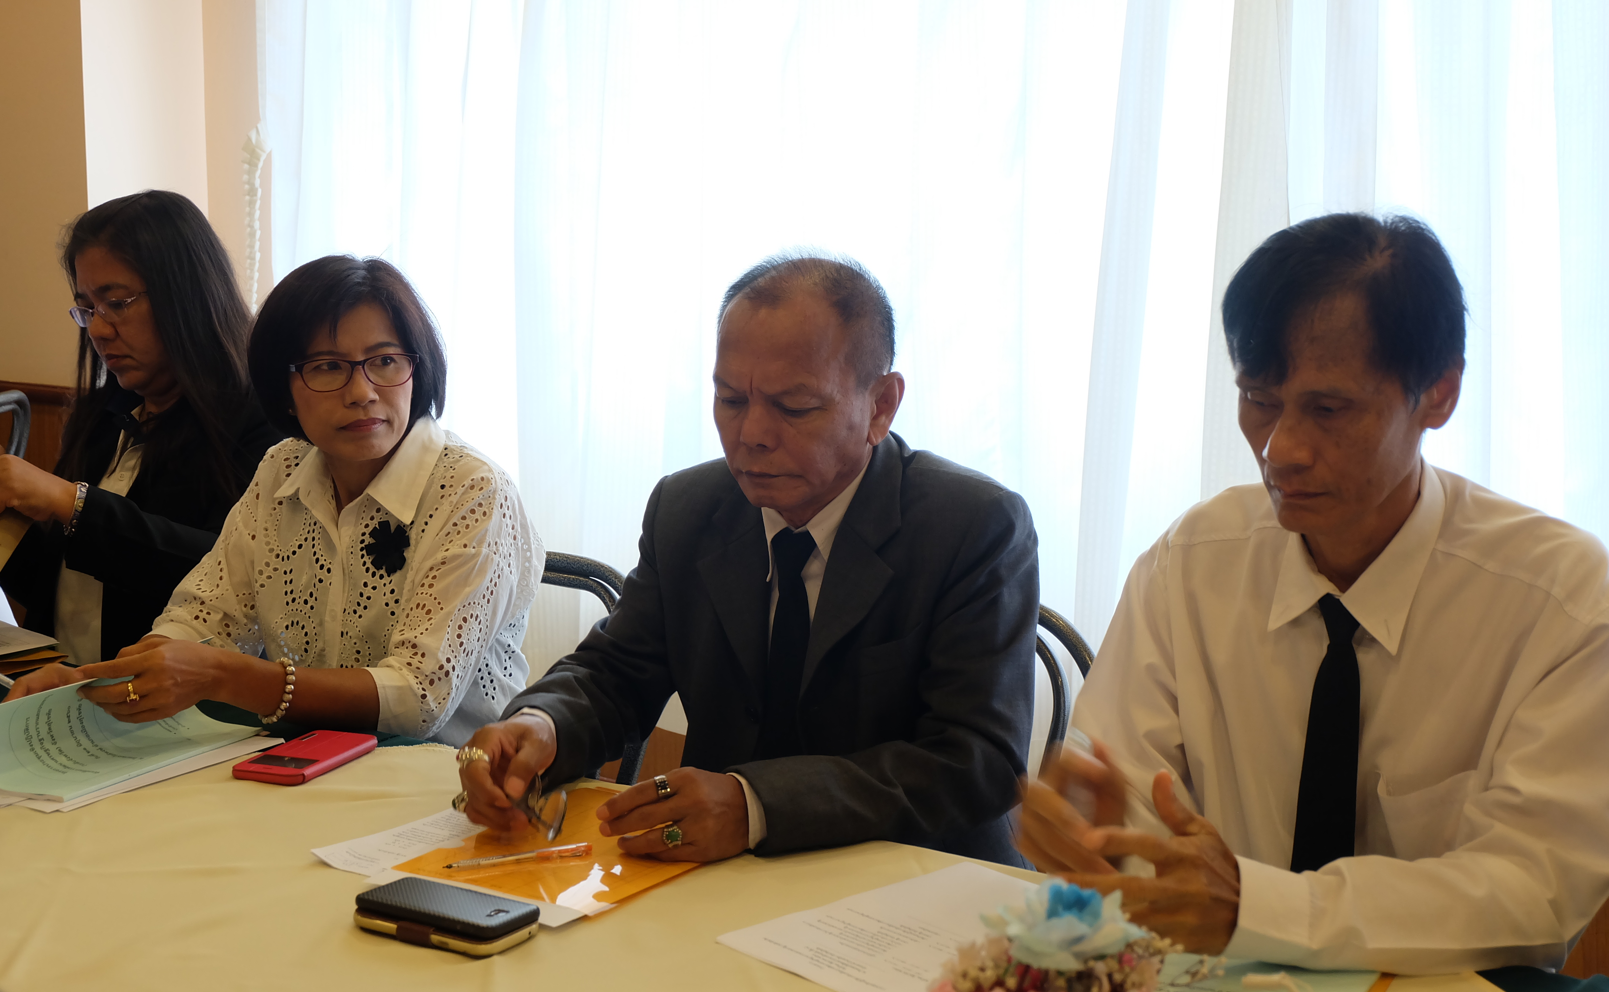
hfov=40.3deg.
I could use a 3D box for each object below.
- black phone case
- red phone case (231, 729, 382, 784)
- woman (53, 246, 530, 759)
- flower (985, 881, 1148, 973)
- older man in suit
[{"bbox_3d":[-0.294,0.340,1.801,0.145,0.011,0.068,6,10,31],"label":"black phone case"},{"bbox_3d":[-0.518,0.273,2.284,0.079,0.013,0.158,3,9,17],"label":"red phone case"},{"bbox_3d":[-0.540,0.361,2.471,0.450,1.250,0.580,7,11,35],"label":"woman"},{"bbox_3d":[0.170,0.281,1.430,0.105,0.048,0.098,1,9,0],"label":"flower"},{"bbox_3d":[-0.029,0.386,2.282,0.490,1.270,0.620,6,10,31],"label":"older man in suit"}]

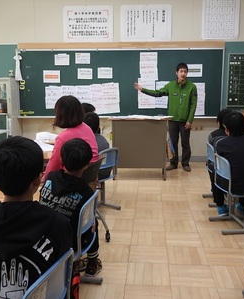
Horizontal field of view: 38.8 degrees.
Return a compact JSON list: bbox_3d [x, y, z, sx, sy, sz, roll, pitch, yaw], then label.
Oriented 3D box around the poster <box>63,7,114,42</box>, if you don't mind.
[{"bbox_3d":[-0.586,-2.182,6.015,0.868,0.589,0.015,1,10,5],"label":"poster"}]

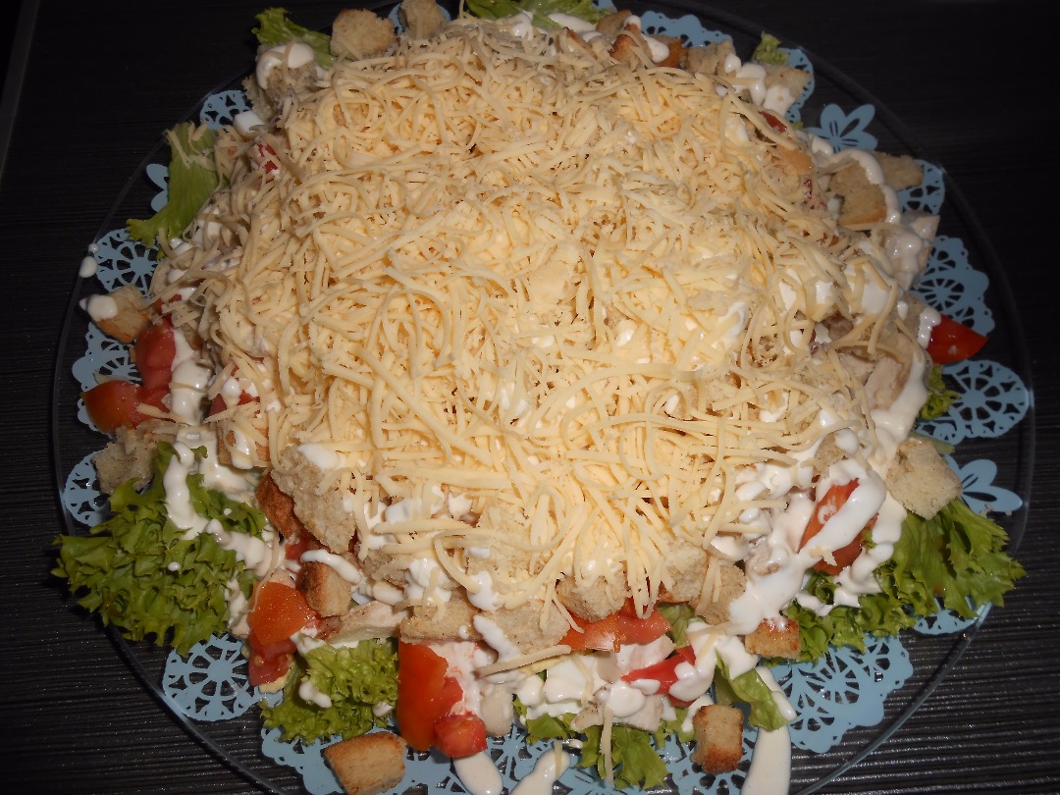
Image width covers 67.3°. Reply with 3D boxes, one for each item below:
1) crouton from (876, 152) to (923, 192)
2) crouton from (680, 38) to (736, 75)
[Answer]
[{"bbox_3d":[0.133,-0.082,0.290,0.017,0.012,0.013,-4,66,-2],"label":"crouton"},{"bbox_3d":[0.070,-0.132,0.309,0.017,0.013,0.013,-4,66,-2],"label":"crouton"}]

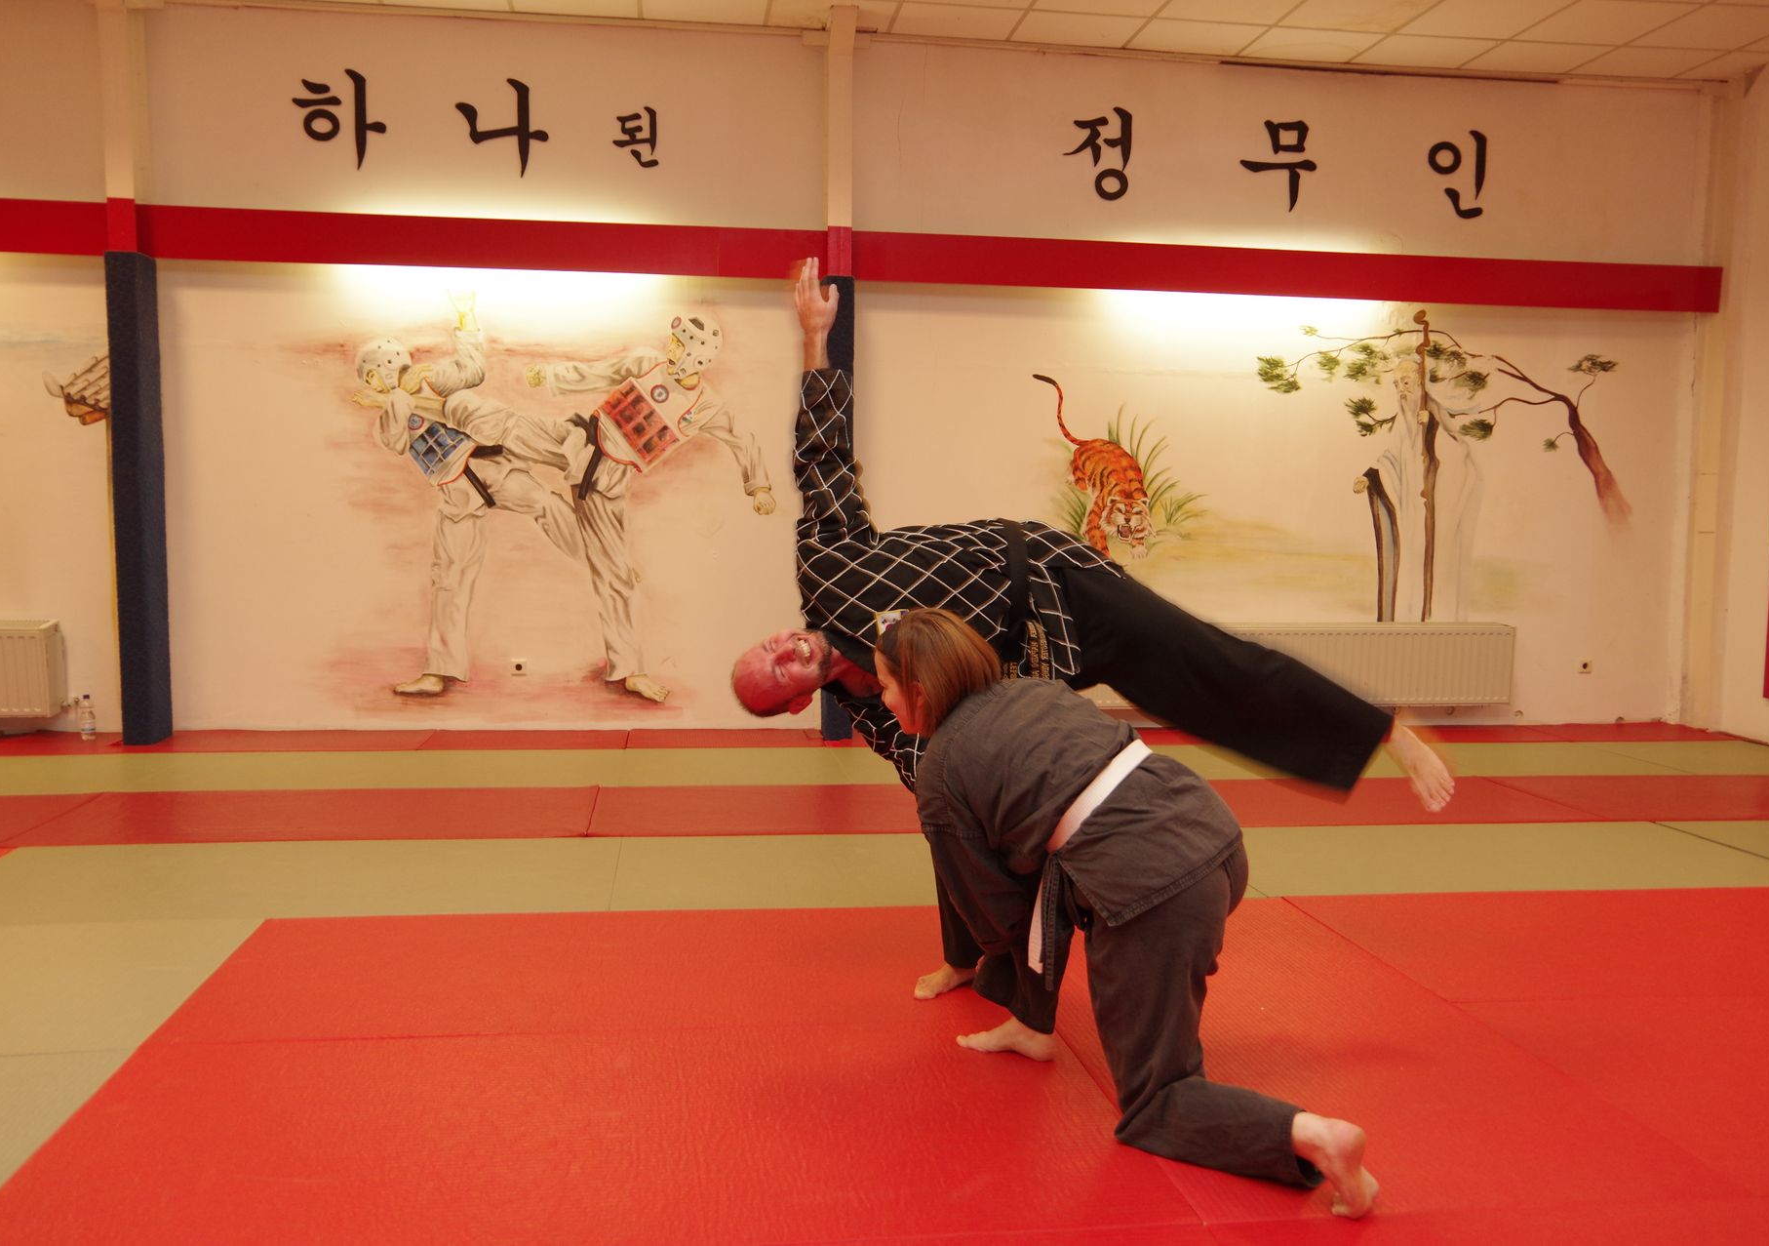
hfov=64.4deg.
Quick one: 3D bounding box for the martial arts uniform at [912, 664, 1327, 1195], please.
[{"bbox_3d":[0.499,0.535,2.809,0.870,0.850,0.550,3,5,29],"label":"martial arts uniform"}]

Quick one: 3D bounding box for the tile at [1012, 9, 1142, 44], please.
[{"bbox_3d":[1.015,-3.122,7.371,0.635,0.020,0.460,0,4,-8],"label":"tile"}]

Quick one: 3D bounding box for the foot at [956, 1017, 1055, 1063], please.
[{"bbox_3d":[0.279,0.892,3.100,0.230,0.090,0.090,3,5,27],"label":"foot"}]

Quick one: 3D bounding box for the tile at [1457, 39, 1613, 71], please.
[{"bbox_3d":[3.592,-3.112,7.715,0.635,0.020,0.460,0,4,-8],"label":"tile"}]

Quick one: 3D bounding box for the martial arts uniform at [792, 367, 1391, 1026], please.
[{"bbox_3d":[0.542,0.111,3.499,1.500,1.460,0.600,1,4,1],"label":"martial arts uniform"}]

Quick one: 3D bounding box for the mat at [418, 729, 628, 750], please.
[{"bbox_3d":[-1.865,0.626,7.331,1.026,0.035,0.682,0,4,-8],"label":"mat"}]

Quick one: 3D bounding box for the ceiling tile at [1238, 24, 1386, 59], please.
[{"bbox_3d":[2.304,-3.117,7.543,0.635,0.020,0.460,0,4,-8],"label":"ceiling tile"}]

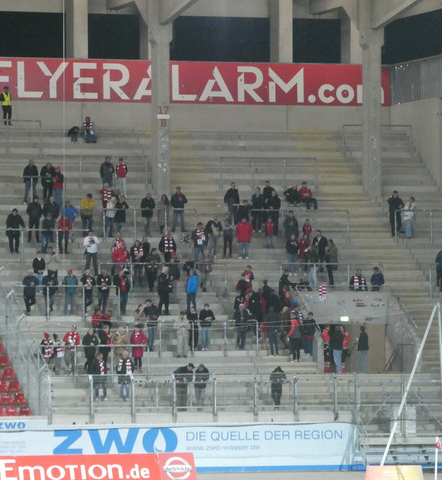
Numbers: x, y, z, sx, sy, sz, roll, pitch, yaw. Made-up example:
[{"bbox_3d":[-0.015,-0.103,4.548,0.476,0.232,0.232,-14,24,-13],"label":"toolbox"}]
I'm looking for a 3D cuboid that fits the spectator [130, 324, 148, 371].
[{"bbox_3d":[-3.083,4.003,138.666,0.584,1.706,0.400,0,-1,6],"label":"spectator"}]

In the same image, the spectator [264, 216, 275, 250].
[{"bbox_3d":[1.985,-0.273,149.785,0.405,1.252,0.300,0,-1,-8],"label":"spectator"}]

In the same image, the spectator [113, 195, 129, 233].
[{"bbox_3d":[-3.982,-1.016,148.750,0.579,1.589,0.420,0,-1,-14],"label":"spectator"}]

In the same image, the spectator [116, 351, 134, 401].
[{"bbox_3d":[-3.485,4.917,133.545,0.620,1.781,0.420,0,-1,-3],"label":"spectator"}]

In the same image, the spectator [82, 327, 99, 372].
[{"bbox_3d":[-4.741,4.054,135.361,0.600,1.666,0.500,0,-1,-14],"label":"spectator"}]

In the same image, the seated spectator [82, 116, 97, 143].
[{"bbox_3d":[-5.490,-4.634,155.560,0.631,1.123,0.750,0,-1,-10],"label":"seated spectator"}]

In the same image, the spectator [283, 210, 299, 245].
[{"bbox_3d":[2.793,-0.275,146.487,0.560,1.739,0.420,0,-1,-3],"label":"spectator"}]

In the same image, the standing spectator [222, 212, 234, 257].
[{"bbox_3d":[0.253,-0.163,143.901,0.480,1.751,0.340,0,-1,-6],"label":"standing spectator"}]

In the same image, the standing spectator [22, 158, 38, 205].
[{"bbox_3d":[-7.614,-2.318,147.801,0.580,1.823,0.420,0,-1,-11],"label":"standing spectator"}]

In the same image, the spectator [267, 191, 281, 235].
[{"bbox_3d":[2.142,-1.076,147.371,0.560,1.793,0.420,0,-1,-3],"label":"spectator"}]

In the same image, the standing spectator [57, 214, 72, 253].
[{"bbox_3d":[-5.977,-0.201,141.680,0.520,1.513,0.450,0,-1,-5],"label":"standing spectator"}]

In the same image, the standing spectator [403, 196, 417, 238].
[{"bbox_3d":[7.634,-0.900,148.961,0.450,1.704,0.480,0,-1,-27],"label":"standing spectator"}]

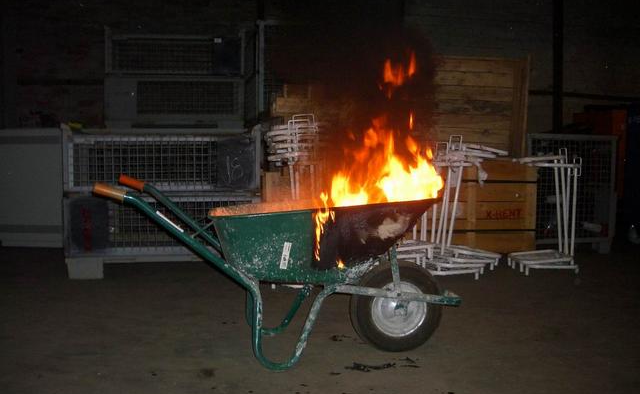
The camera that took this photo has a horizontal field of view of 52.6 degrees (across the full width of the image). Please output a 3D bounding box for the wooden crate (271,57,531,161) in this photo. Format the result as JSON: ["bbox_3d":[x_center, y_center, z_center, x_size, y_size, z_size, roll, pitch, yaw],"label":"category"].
[{"bbox_3d":[0.610,-0.764,5.700,2.150,0.850,0.900,-1,3,-12],"label":"wooden crate"}]

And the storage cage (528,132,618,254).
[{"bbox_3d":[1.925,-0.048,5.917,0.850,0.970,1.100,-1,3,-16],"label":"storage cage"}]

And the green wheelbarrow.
[{"bbox_3d":[-0.157,0.269,2.546,1.370,0.660,0.630,0,3,-5],"label":"green wheelbarrow"}]

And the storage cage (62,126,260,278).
[{"bbox_3d":[-1.039,0.017,4.552,1.240,0.970,0.835,0,3,-4],"label":"storage cage"}]

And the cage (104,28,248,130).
[{"bbox_3d":[-1.322,-1.032,6.185,1.240,0.970,0.835,0,3,-3],"label":"cage"}]

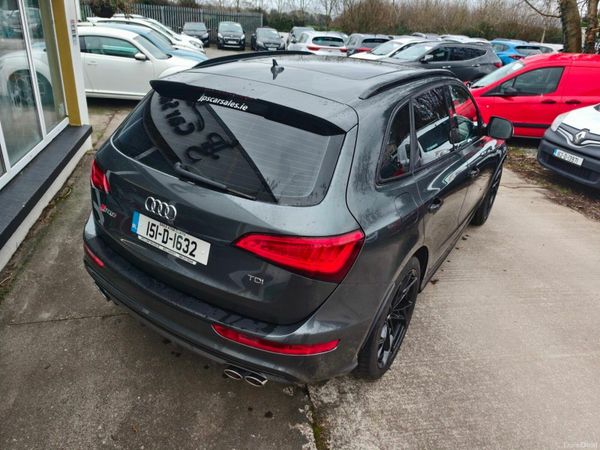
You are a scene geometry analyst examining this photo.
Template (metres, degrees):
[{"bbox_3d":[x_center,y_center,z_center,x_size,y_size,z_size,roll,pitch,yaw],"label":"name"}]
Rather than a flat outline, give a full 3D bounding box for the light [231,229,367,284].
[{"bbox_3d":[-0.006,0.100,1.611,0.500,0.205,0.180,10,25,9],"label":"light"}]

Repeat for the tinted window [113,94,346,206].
[{"bbox_3d":[-0.451,-0.410,1.867,1.300,0.390,0.130,20,-4,28],"label":"tinted window"}]

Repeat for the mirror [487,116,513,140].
[{"bbox_3d":[1.754,-0.834,3.475,0.210,0.170,0.130,20,28,28],"label":"mirror"}]

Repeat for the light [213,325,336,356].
[{"bbox_3d":[-0.114,0.486,1.691,0.510,0.075,0.130,10,25,9],"label":"light"}]

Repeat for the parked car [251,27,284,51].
[{"bbox_3d":[-2.187,-12.010,25.965,1.780,1.460,4.200,-2,27,-14],"label":"parked car"}]

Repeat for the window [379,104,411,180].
[{"bbox_3d":[0.499,-0.419,2.030,0.060,0.370,0.420,6,21,34],"label":"window"}]

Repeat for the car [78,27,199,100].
[{"bbox_3d":[-3.908,-3.603,8.979,4.280,1.490,1.810,2,27,-7],"label":"car"}]

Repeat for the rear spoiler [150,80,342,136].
[{"bbox_3d":[-0.270,-0.636,2.039,1.230,0.130,0.250,20,30,27],"label":"rear spoiler"}]

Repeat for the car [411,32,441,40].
[{"bbox_3d":[7.850,-11.200,25.200,1.800,1.520,4.400,3,26,-7],"label":"car"}]

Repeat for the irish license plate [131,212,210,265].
[{"bbox_3d":[-0.622,0.058,1.884,0.520,0.110,0.015,20,16,28],"label":"irish license plate"}]

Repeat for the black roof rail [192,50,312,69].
[{"bbox_3d":[-0.240,-1.214,2.933,0.070,0.115,1.560,19,29,26],"label":"black roof rail"}]

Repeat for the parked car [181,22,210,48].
[{"bbox_3d":[-7.120,-13.025,27.183,1.800,1.500,4.300,-1,27,-13],"label":"parked car"}]

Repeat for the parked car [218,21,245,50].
[{"bbox_3d":[-4.925,-13.741,28.762,1.840,1.630,4.350,3,26,-6],"label":"parked car"}]

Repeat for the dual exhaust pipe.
[{"bbox_3d":[-0.257,0.723,1.955,0.250,0.085,0.130,20,30,27],"label":"dual exhaust pipe"}]

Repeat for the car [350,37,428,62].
[{"bbox_3d":[3.882,-6.353,15.561,4.400,1.470,1.800,-1,27,-13],"label":"car"}]

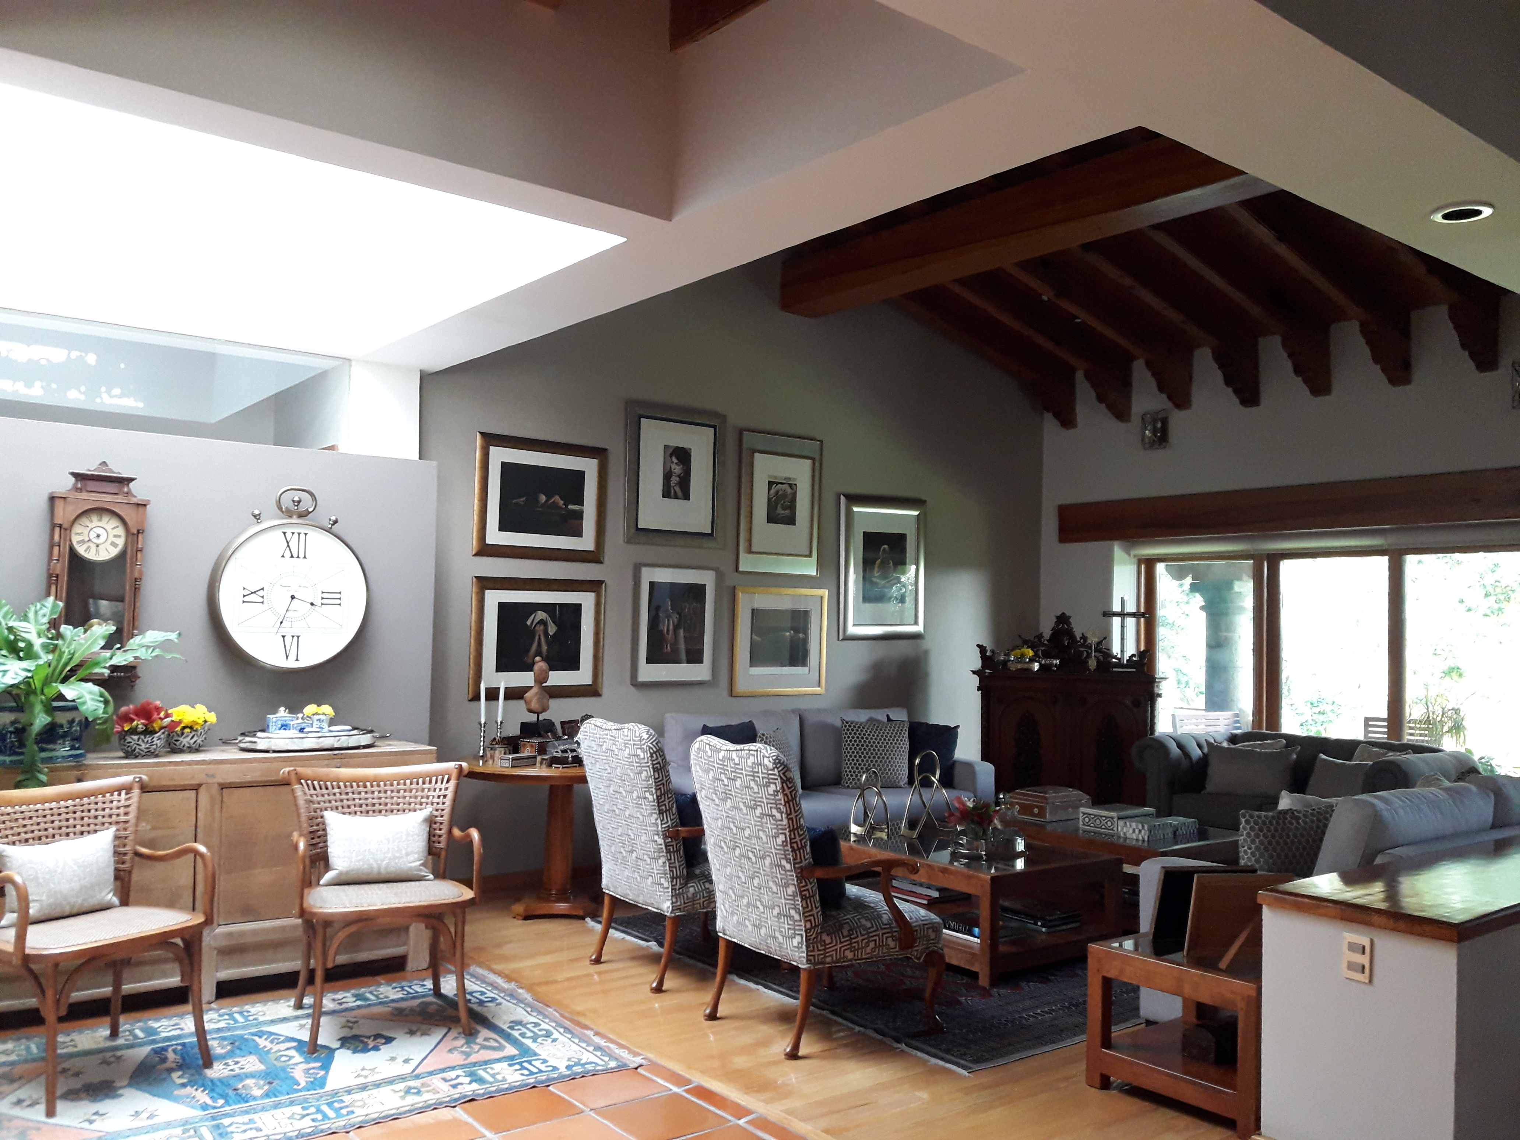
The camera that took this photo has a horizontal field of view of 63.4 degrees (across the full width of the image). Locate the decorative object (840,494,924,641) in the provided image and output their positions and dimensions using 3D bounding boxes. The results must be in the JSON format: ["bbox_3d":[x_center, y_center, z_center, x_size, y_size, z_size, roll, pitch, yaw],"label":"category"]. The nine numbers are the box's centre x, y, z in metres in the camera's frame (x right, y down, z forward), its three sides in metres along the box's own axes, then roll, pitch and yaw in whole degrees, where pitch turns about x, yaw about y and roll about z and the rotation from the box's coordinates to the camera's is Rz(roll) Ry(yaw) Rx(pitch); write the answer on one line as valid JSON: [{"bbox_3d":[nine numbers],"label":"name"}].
[{"bbox_3d":[0.880,-0.007,8.616,0.813,0.994,0.051,3,-3,-38],"label":"decorative object"}]

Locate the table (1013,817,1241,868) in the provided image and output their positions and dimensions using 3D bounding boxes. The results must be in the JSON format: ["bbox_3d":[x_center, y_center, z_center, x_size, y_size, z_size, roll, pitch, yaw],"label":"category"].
[{"bbox_3d":[1.793,1.575,6.517,0.867,0.462,1.367,3,-3,-38],"label":"table"}]

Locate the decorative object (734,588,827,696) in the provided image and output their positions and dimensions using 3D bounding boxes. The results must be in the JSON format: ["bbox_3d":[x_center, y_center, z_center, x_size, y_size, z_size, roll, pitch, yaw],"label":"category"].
[{"bbox_3d":[0.145,0.469,8.024,0.791,0.698,0.040,3,-3,-38],"label":"decorative object"}]

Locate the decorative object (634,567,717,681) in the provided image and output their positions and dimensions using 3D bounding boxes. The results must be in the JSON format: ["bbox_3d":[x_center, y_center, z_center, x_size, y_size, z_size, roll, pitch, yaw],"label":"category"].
[{"bbox_3d":[-0.495,0.323,7.220,0.573,0.689,0.040,3,-3,-38],"label":"decorative object"}]

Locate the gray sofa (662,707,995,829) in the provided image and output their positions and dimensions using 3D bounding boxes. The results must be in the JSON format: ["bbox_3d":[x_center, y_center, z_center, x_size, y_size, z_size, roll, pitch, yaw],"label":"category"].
[{"bbox_3d":[0.329,1.322,7.311,2.284,0.924,0.824,3,-3,-38],"label":"gray sofa"}]

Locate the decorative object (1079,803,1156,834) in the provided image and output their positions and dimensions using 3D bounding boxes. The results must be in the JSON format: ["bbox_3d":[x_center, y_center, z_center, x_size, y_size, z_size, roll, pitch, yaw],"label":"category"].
[{"bbox_3d":[1.842,1.278,6.337,0.318,0.094,0.213,3,-3,-38],"label":"decorative object"}]

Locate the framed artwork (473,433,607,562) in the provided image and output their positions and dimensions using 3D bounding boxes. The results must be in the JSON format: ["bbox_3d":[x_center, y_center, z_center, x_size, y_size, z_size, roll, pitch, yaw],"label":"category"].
[{"bbox_3d":[-1.186,-0.378,6.704,0.775,0.649,0.035,3,-3,-38],"label":"framed artwork"}]

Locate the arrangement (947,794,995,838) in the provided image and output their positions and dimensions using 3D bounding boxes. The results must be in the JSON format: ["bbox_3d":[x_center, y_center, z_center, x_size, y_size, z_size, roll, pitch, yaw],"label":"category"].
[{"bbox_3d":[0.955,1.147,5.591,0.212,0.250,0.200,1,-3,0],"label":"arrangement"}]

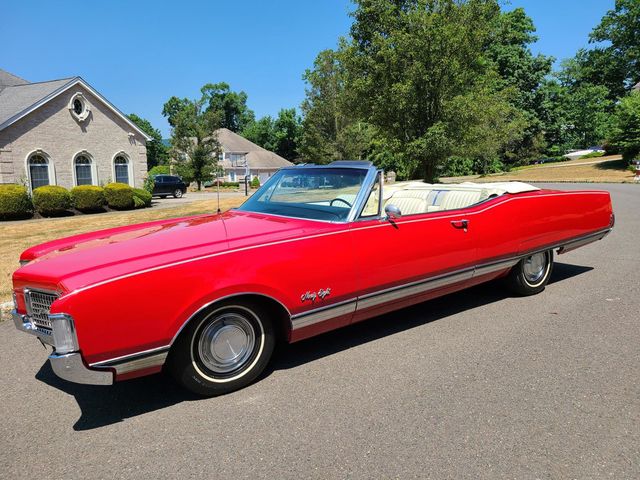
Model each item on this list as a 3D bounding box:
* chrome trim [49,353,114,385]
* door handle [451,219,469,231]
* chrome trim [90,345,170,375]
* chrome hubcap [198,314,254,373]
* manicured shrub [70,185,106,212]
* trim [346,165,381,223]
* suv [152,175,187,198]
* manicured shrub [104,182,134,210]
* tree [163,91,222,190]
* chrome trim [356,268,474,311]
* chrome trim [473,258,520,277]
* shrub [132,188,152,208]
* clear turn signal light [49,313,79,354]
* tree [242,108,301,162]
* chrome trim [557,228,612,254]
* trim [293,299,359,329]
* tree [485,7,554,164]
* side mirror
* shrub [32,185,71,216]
[{"bbox_3d":[-1.205,0.640,2.407,0.270,0.190,0.170,-9,11,-34],"label":"chrome trim"},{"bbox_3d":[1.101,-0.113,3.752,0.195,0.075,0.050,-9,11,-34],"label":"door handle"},{"bbox_3d":[-0.972,0.632,2.482,0.410,0.100,0.050,-9,11,-34],"label":"chrome trim"},{"bbox_3d":[-0.553,0.613,2.885,0.370,0.370,0.060,-9,11,-34],"label":"chrome hubcap"},{"bbox_3d":[-8.861,-1.589,18.400,1.350,1.080,1.350,-2,9,0],"label":"manicured shrub"},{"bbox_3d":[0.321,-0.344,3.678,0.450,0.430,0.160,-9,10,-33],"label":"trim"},{"bbox_3d":[-11.759,-3.787,34.235,1.880,1.700,4.700,5,10,35],"label":"suv"},{"bbox_3d":[-7.424,-1.622,17.800,1.130,0.980,1.130,-7,10,-33],"label":"manicured shrub"},{"bbox_3d":[-12.731,-9.886,48.000,6.000,10.000,6.000,-1,8,0],"label":"tree"},{"bbox_3d":[0.774,0.354,3.690,1.250,0.108,0.030,-11,11,-32],"label":"chrome trim"},{"bbox_3d":[1.552,0.209,4.197,0.660,0.105,0.030,-11,11,-32],"label":"chrome trim"},{"bbox_3d":[-6.963,-1.614,18.700,0.950,0.820,0.950,-7,10,-33],"label":"shrub"},{"bbox_3d":[-1.234,0.447,2.312,0.100,0.172,0.120,-10,13,-42],"label":"clear turn signal light"},{"bbox_3d":[-7.510,-15.257,76.000,9.500,11.500,9.500,-2,9,0],"label":"tree"},{"bbox_3d":[2.782,0.007,5.031,1.030,0.145,0.080,-9,11,-34],"label":"chrome trim"},{"bbox_3d":[0.036,0.495,3.221,0.550,0.105,0.030,-11,11,-32],"label":"trim"},{"bbox_3d":[21.473,-16.659,52.000,8.000,17.000,8.000,-1,8,0],"label":"tree"},{"bbox_3d":[0.500,-0.190,3.327,0.090,0.110,0.135,-9,11,-34],"label":"side mirror"},{"bbox_3d":[-9.551,-1.412,17.100,1.350,1.100,1.350,-2,9,0],"label":"shrub"}]

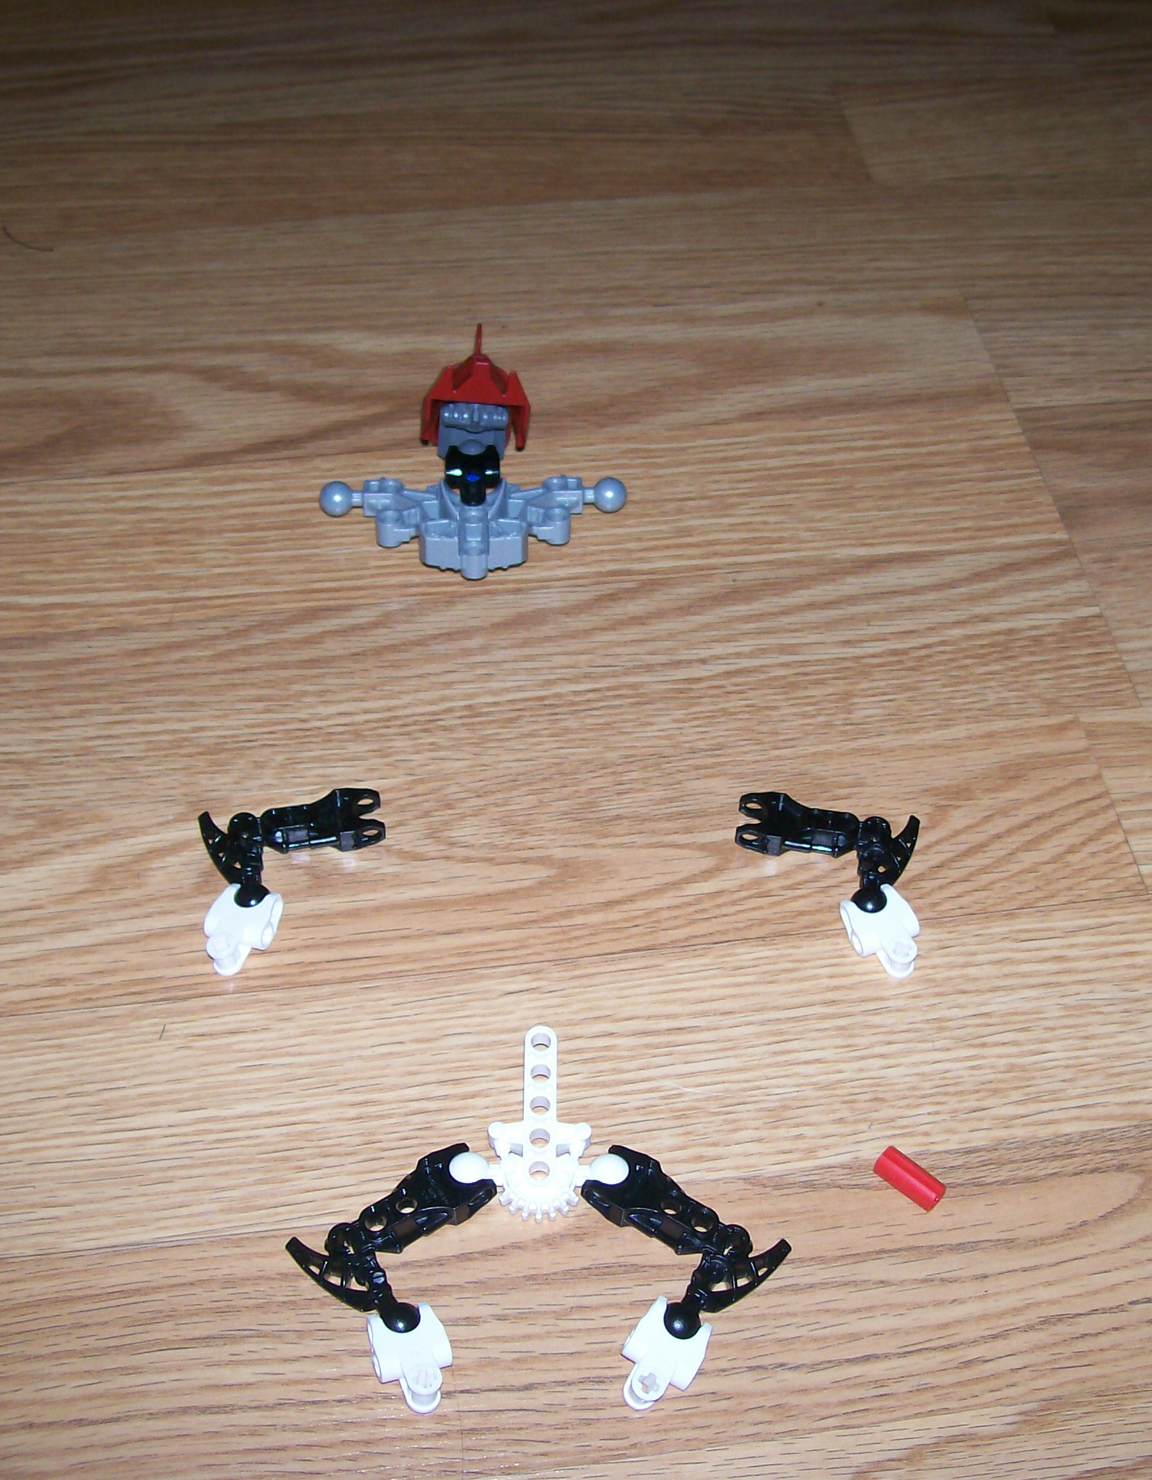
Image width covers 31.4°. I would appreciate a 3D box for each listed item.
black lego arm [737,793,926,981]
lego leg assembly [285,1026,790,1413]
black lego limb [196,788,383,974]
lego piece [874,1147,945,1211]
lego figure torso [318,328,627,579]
[{"bbox_3d":[0.066,0.036,0.536,0.049,0.016,0.049,6,49,3],"label":"black lego arm"},{"bbox_3d":[-0.009,0.107,0.470,0.116,0.018,0.092,0,49,-2],"label":"lego leg assembly"},{"bbox_3d":[-0.073,0.035,0.532,0.050,0.016,0.050,-5,49,-6],"label":"black lego limb"},{"bbox_3d":[0.079,0.103,0.482,0.016,0.007,0.007,35,56,25],"label":"lego piece"},{"bbox_3d":[-0.033,-0.095,0.638,0.093,0.029,0.099,-1,49,-3],"label":"lego figure torso"}]

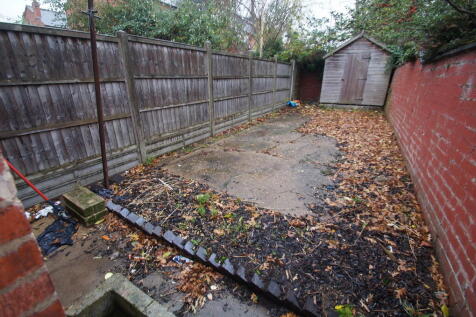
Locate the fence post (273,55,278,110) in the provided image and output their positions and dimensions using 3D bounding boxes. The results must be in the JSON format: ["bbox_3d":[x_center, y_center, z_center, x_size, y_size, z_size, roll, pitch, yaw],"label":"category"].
[{"bbox_3d":[1.342,-2.776,7.292,0.100,1.920,0.100,13,26,30],"label":"fence post"}]

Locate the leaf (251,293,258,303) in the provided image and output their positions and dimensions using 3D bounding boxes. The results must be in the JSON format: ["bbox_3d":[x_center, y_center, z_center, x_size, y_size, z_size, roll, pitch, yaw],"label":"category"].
[{"bbox_3d":[0.110,0.920,1.310,0.045,0.020,0.060,-1,22,0],"label":"leaf"}]

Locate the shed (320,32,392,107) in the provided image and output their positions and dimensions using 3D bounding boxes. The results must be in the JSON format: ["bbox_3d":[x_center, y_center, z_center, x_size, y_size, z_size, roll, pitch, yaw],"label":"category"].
[{"bbox_3d":[4.681,-3.426,7.874,2.200,2.360,1.750,12,26,29],"label":"shed"}]

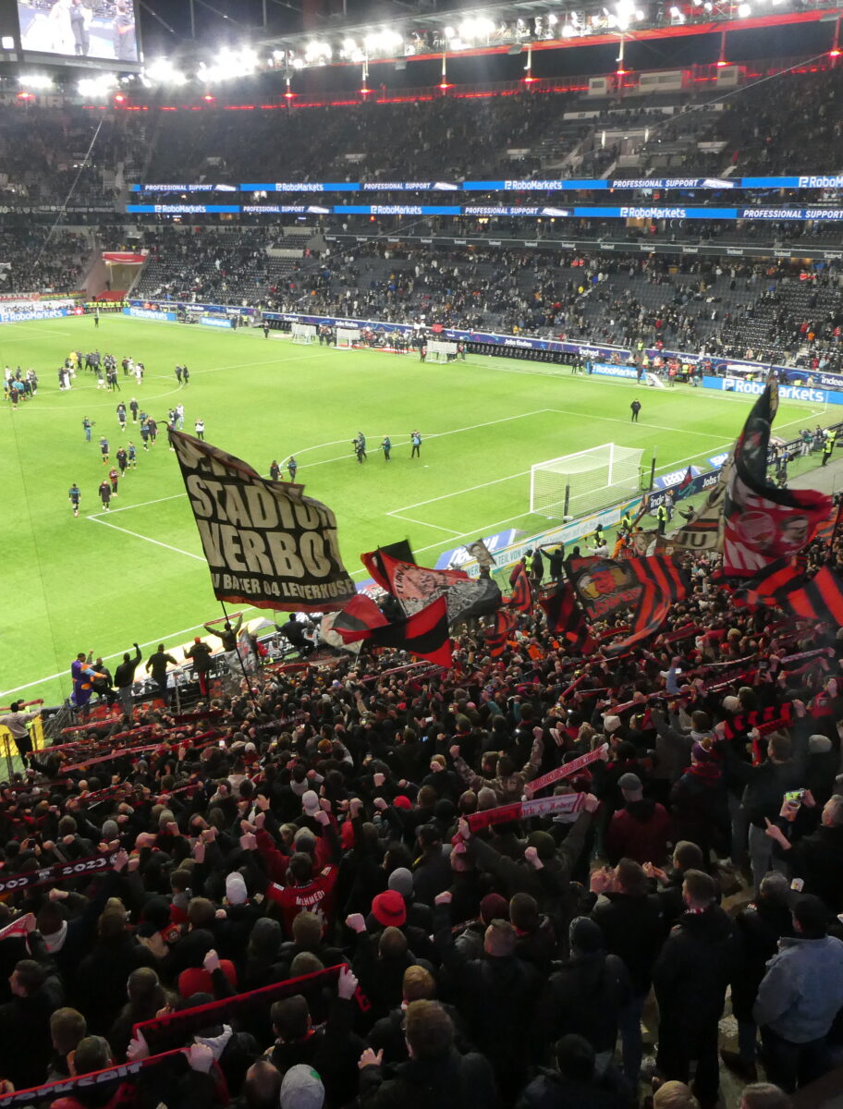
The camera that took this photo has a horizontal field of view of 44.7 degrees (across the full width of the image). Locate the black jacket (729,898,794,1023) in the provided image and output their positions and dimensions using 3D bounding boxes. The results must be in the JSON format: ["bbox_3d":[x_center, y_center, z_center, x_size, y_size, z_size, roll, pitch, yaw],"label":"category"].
[{"bbox_3d":[2.231,2.654,6.700,0.500,0.700,0.340,-6,20,-17],"label":"black jacket"}]

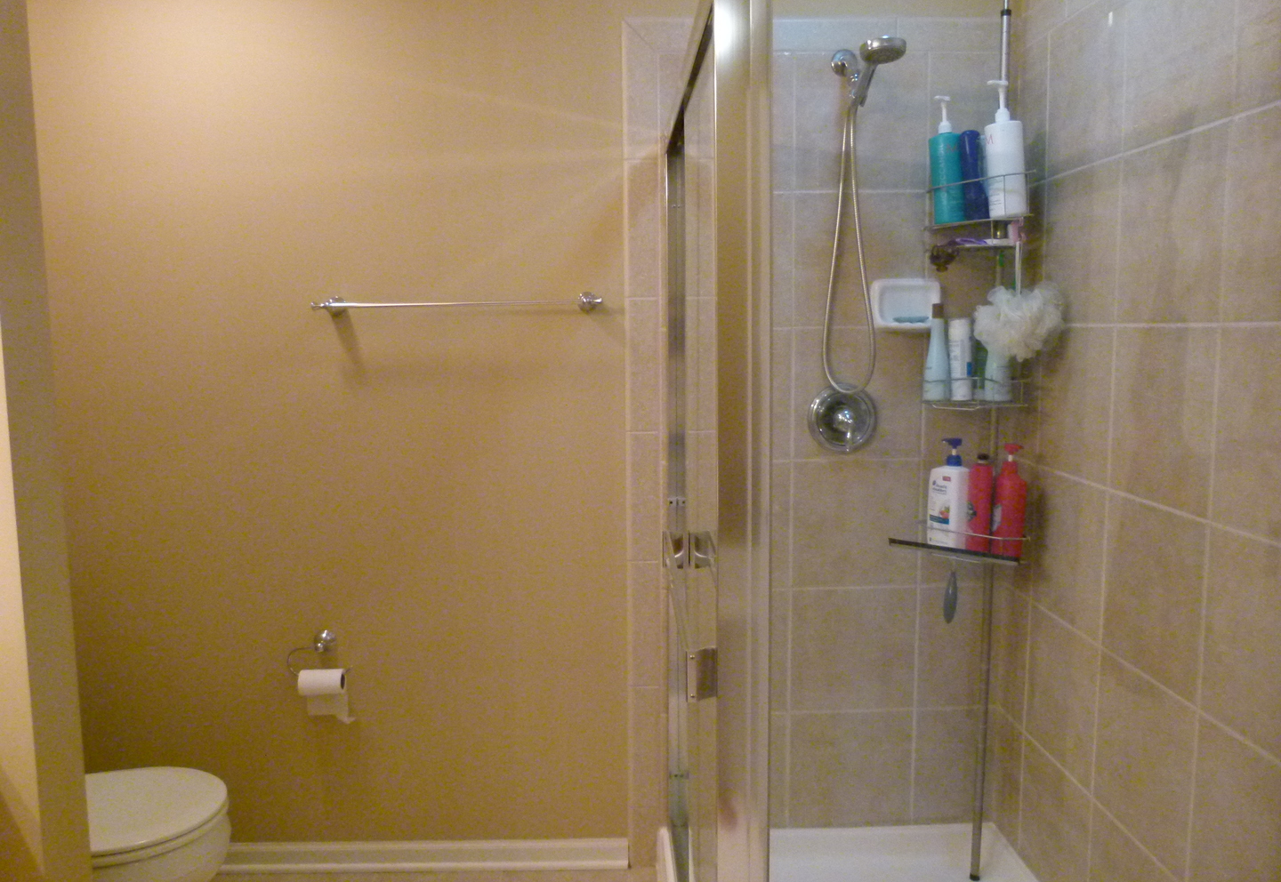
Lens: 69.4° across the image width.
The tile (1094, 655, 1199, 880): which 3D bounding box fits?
[{"bbox_3d":[0.954,0.606,1.767,0.012,0.325,0.317,-1,7,-2],"label":"tile"}]

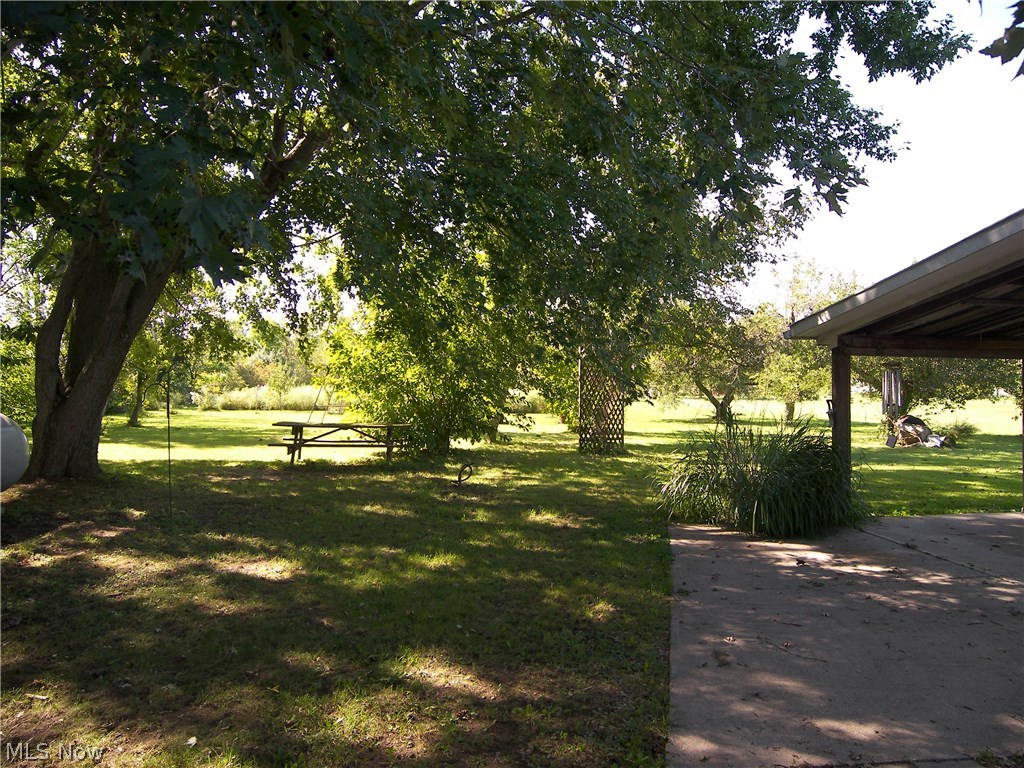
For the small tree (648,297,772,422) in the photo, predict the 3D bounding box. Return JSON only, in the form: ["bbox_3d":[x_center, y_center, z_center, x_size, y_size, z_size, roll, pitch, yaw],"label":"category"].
[{"bbox_3d":[8.530,-1.070,30.500,5.400,5.400,5.200,0,0,0],"label":"small tree"}]

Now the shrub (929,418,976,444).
[{"bbox_3d":[12.750,1.340,20.500,1.400,0.720,1.200,0,0,0],"label":"shrub"}]

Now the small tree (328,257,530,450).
[{"bbox_3d":[-1.840,-0.580,16.000,4.600,4.400,4.200,0,0,0],"label":"small tree"}]

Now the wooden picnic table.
[{"bbox_3d":[-3.230,1.150,13.700,2.500,0.760,1.520,0,0,-8],"label":"wooden picnic table"}]

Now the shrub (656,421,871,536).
[{"bbox_3d":[2.820,0.950,8.000,2.300,1.200,1.750,0,0,0],"label":"shrub"}]

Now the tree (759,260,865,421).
[{"bbox_3d":[12.500,-1.870,30.500,4.500,7.000,4.500,0,0,0],"label":"tree"}]

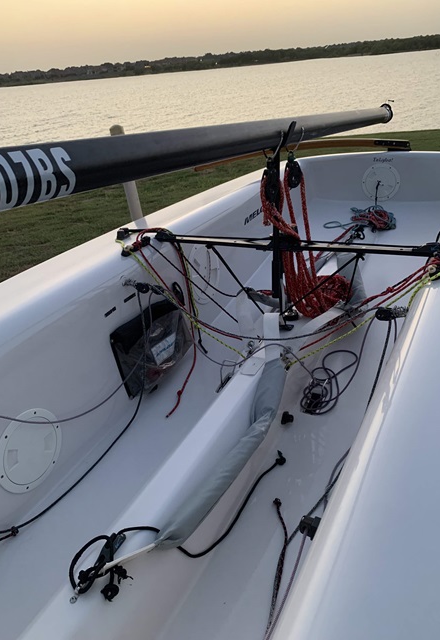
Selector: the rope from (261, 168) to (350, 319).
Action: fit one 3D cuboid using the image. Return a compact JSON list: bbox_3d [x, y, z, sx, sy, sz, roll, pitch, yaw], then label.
[{"bbox_3d":[0.298,-0.257,1.621,0.237,0.505,0.299,9,31,24],"label":"rope"}]

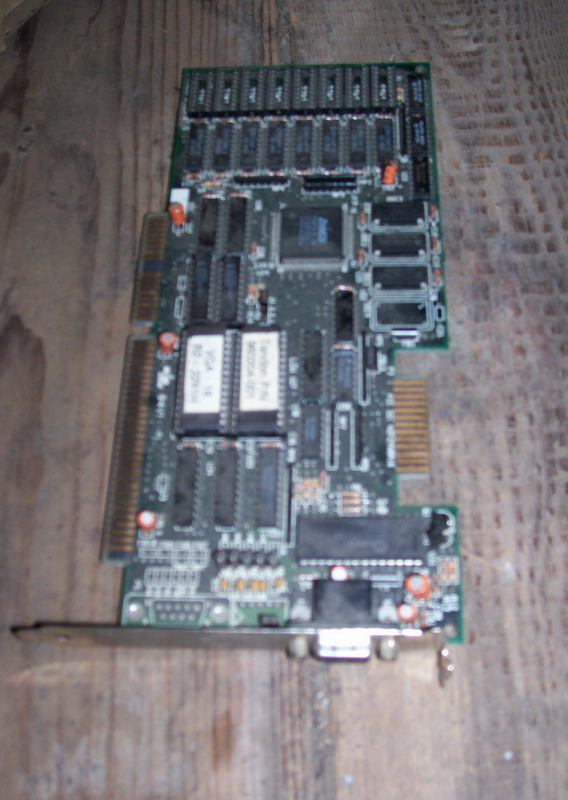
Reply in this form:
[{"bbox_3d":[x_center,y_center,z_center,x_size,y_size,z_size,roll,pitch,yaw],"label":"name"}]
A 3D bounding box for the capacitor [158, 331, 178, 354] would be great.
[{"bbox_3d":[-0.039,-0.019,0.324,0.005,0.009,0.005,0,62,4],"label":"capacitor"}]

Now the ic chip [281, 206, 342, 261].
[{"bbox_3d":[0.010,-0.059,0.345,0.024,0.004,0.024,0,62,4],"label":"ic chip"}]

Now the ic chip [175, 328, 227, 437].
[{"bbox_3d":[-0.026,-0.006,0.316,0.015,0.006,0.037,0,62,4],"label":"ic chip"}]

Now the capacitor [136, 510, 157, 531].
[{"bbox_3d":[-0.042,0.037,0.294,0.005,0.009,0.005,0,62,4],"label":"capacitor"}]

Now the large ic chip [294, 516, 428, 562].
[{"bbox_3d":[0.023,0.041,0.290,0.037,0.005,0.015,0,62,4],"label":"large ic chip"}]

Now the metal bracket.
[{"bbox_3d":[-0.015,0.073,0.272,0.120,0.018,0.012,0,62,4],"label":"metal bracket"}]

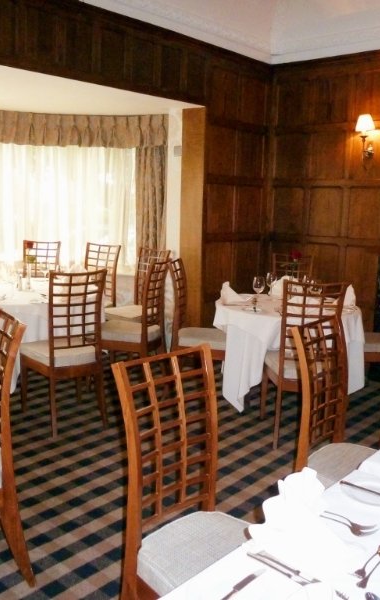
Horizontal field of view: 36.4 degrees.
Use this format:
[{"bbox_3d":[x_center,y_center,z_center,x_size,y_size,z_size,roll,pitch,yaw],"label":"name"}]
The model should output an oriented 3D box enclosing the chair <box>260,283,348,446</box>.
[{"bbox_3d":[0.713,0.351,3.589,0.420,1.020,0.540,2,10,2],"label":"chair"}]

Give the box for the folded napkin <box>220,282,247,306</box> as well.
[{"bbox_3d":[0.315,-0.057,4.086,0.140,0.130,0.220,1,10,-2],"label":"folded napkin"}]

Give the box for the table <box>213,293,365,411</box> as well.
[{"bbox_3d":[0.681,0.354,4.106,0.970,0.660,0.970,2,10,2],"label":"table"}]

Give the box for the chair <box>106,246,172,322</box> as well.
[{"bbox_3d":[-0.484,0.063,5.031,0.540,1.010,0.440,-8,14,-44],"label":"chair"}]

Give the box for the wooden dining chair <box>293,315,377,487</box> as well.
[{"bbox_3d":[0.649,0.609,2.130,0.540,1.010,0.440,10,13,39],"label":"wooden dining chair"}]

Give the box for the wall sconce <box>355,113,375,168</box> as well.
[{"bbox_3d":[1.455,-1.314,4.790,0.160,0.420,0.200,10,13,41],"label":"wall sconce"}]

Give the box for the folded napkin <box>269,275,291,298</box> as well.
[{"bbox_3d":[0.707,-0.086,4.312,0.220,0.130,0.140,2,10,4],"label":"folded napkin"}]

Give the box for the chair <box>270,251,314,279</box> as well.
[{"bbox_3d":[0.847,0.159,4.716,0.420,1.020,0.540,2,10,3],"label":"chair"}]

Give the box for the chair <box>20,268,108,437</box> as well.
[{"bbox_3d":[-0.805,0.286,3.720,0.440,1.010,0.540,-5,12,-33],"label":"chair"}]

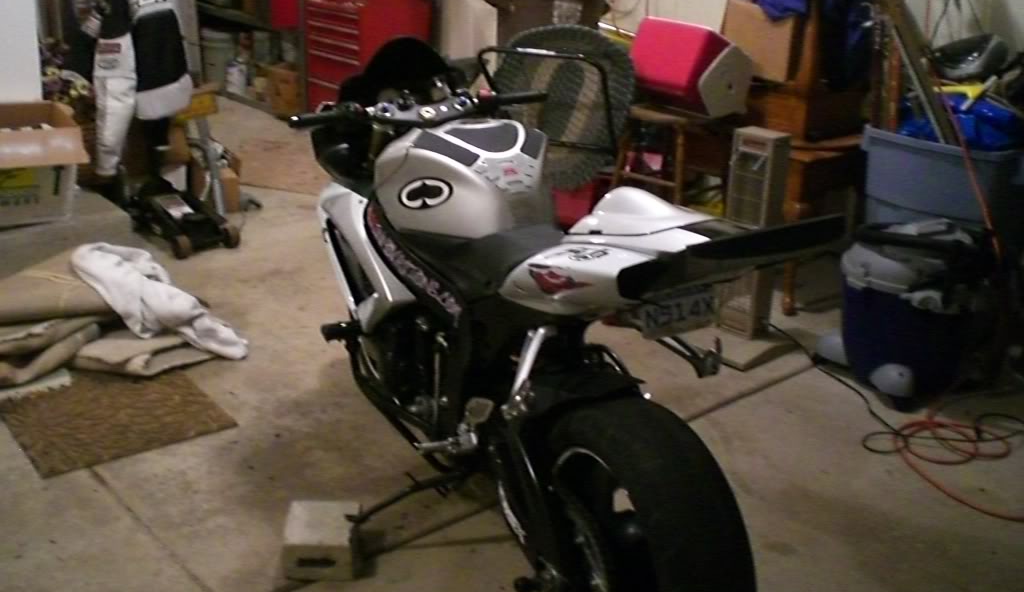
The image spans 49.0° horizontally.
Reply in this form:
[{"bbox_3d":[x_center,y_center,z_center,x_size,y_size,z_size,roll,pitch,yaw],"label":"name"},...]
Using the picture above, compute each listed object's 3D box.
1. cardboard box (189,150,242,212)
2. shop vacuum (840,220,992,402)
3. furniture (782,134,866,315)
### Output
[{"bbox_3d":[-1.444,-0.535,5.452,0.230,0.200,0.300,-6,22,-19],"label":"cardboard box"},{"bbox_3d":[1.333,0.025,3.684,0.450,0.540,0.450,6,21,13],"label":"shop vacuum"},{"bbox_3d":[1.066,-0.346,4.503,0.520,0.630,0.540,-15,27,-37],"label":"furniture"}]

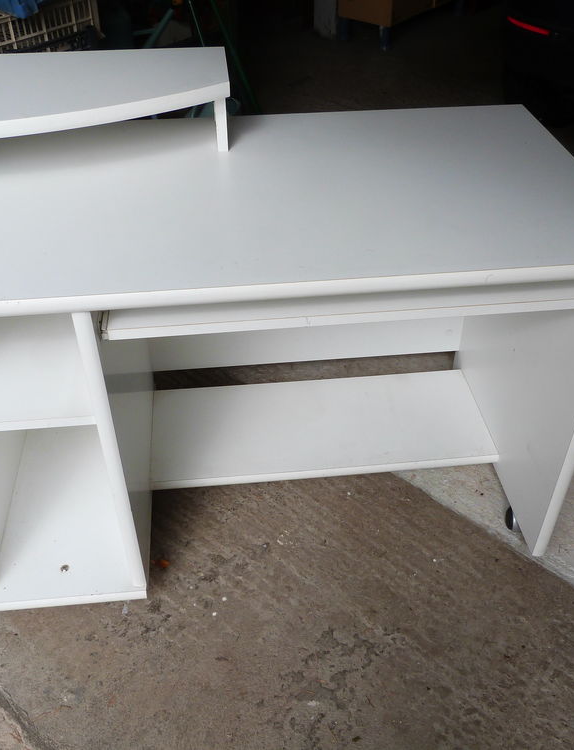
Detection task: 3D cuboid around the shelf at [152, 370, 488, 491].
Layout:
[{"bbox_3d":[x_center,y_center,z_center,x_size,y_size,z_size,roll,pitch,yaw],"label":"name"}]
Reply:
[{"bbox_3d":[0.073,0.118,1.685,0.765,0.026,0.300,-4,39,-5],"label":"shelf"}]

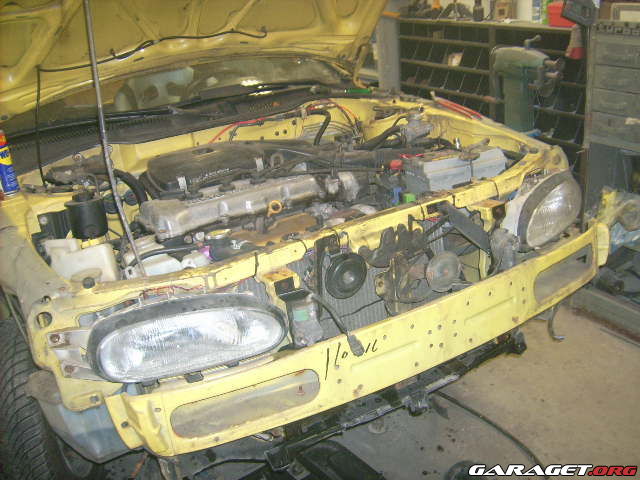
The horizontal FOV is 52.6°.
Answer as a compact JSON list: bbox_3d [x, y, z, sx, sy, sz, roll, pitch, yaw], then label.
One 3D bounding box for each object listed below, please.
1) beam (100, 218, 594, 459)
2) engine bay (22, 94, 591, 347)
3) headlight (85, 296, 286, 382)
[{"bbox_3d":[0.216,0.196,1.454,1.310,0.148,0.160,-17,24,-23],"label":"beam"},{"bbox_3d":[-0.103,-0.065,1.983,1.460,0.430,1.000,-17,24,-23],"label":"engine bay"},{"bbox_3d":[-0.267,0.183,1.312,0.370,0.135,0.170,-11,23,-8],"label":"headlight"}]

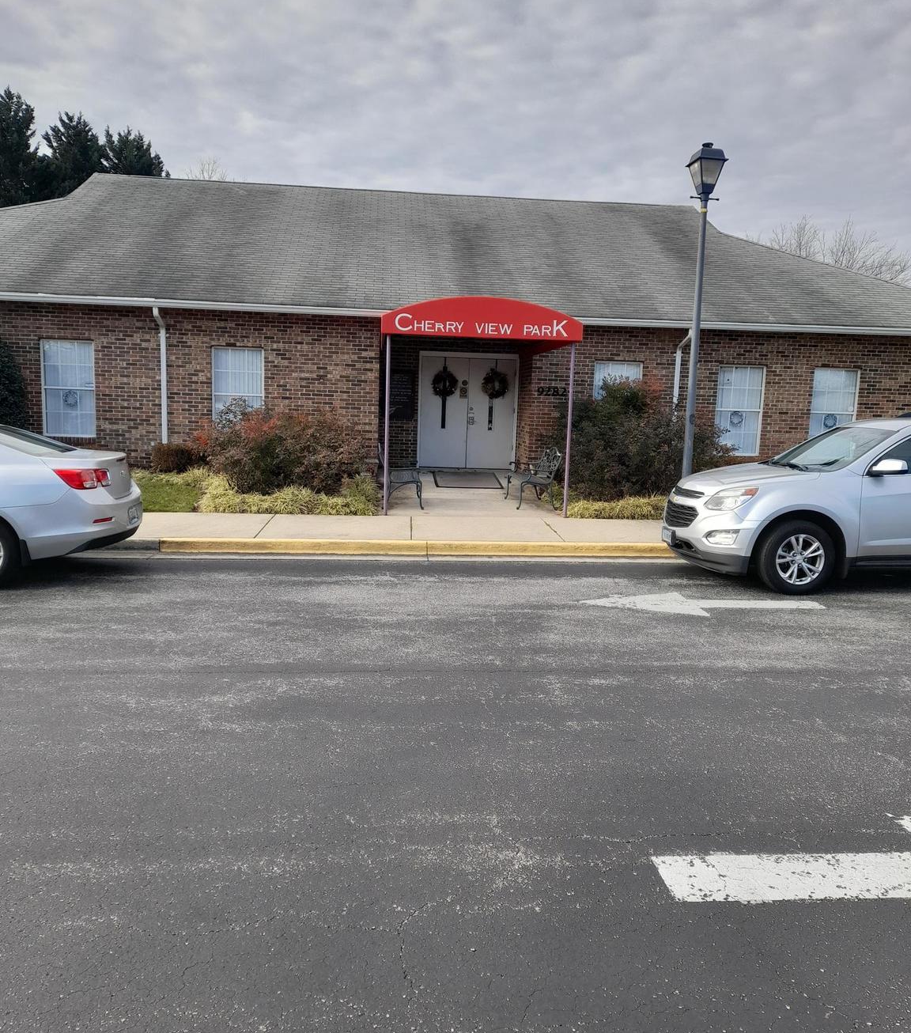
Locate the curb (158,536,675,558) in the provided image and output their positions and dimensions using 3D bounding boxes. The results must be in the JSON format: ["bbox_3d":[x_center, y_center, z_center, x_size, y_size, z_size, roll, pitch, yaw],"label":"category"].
[{"bbox_3d":[-0.352,0.360,10.204,6.050,0.140,0.210,1,7,-5],"label":"curb"}]

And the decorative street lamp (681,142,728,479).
[{"bbox_3d":[3.390,-2.581,12.397,0.450,5.150,0.450,0,8,-11],"label":"decorative street lamp"}]

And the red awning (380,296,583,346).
[{"bbox_3d":[0.218,-2.885,13.524,2.720,0.580,3.750,1,7,-5],"label":"red awning"}]

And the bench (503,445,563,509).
[{"bbox_3d":[1.185,-0.613,13.283,0.630,0.870,1.230,1,7,-5],"label":"bench"}]

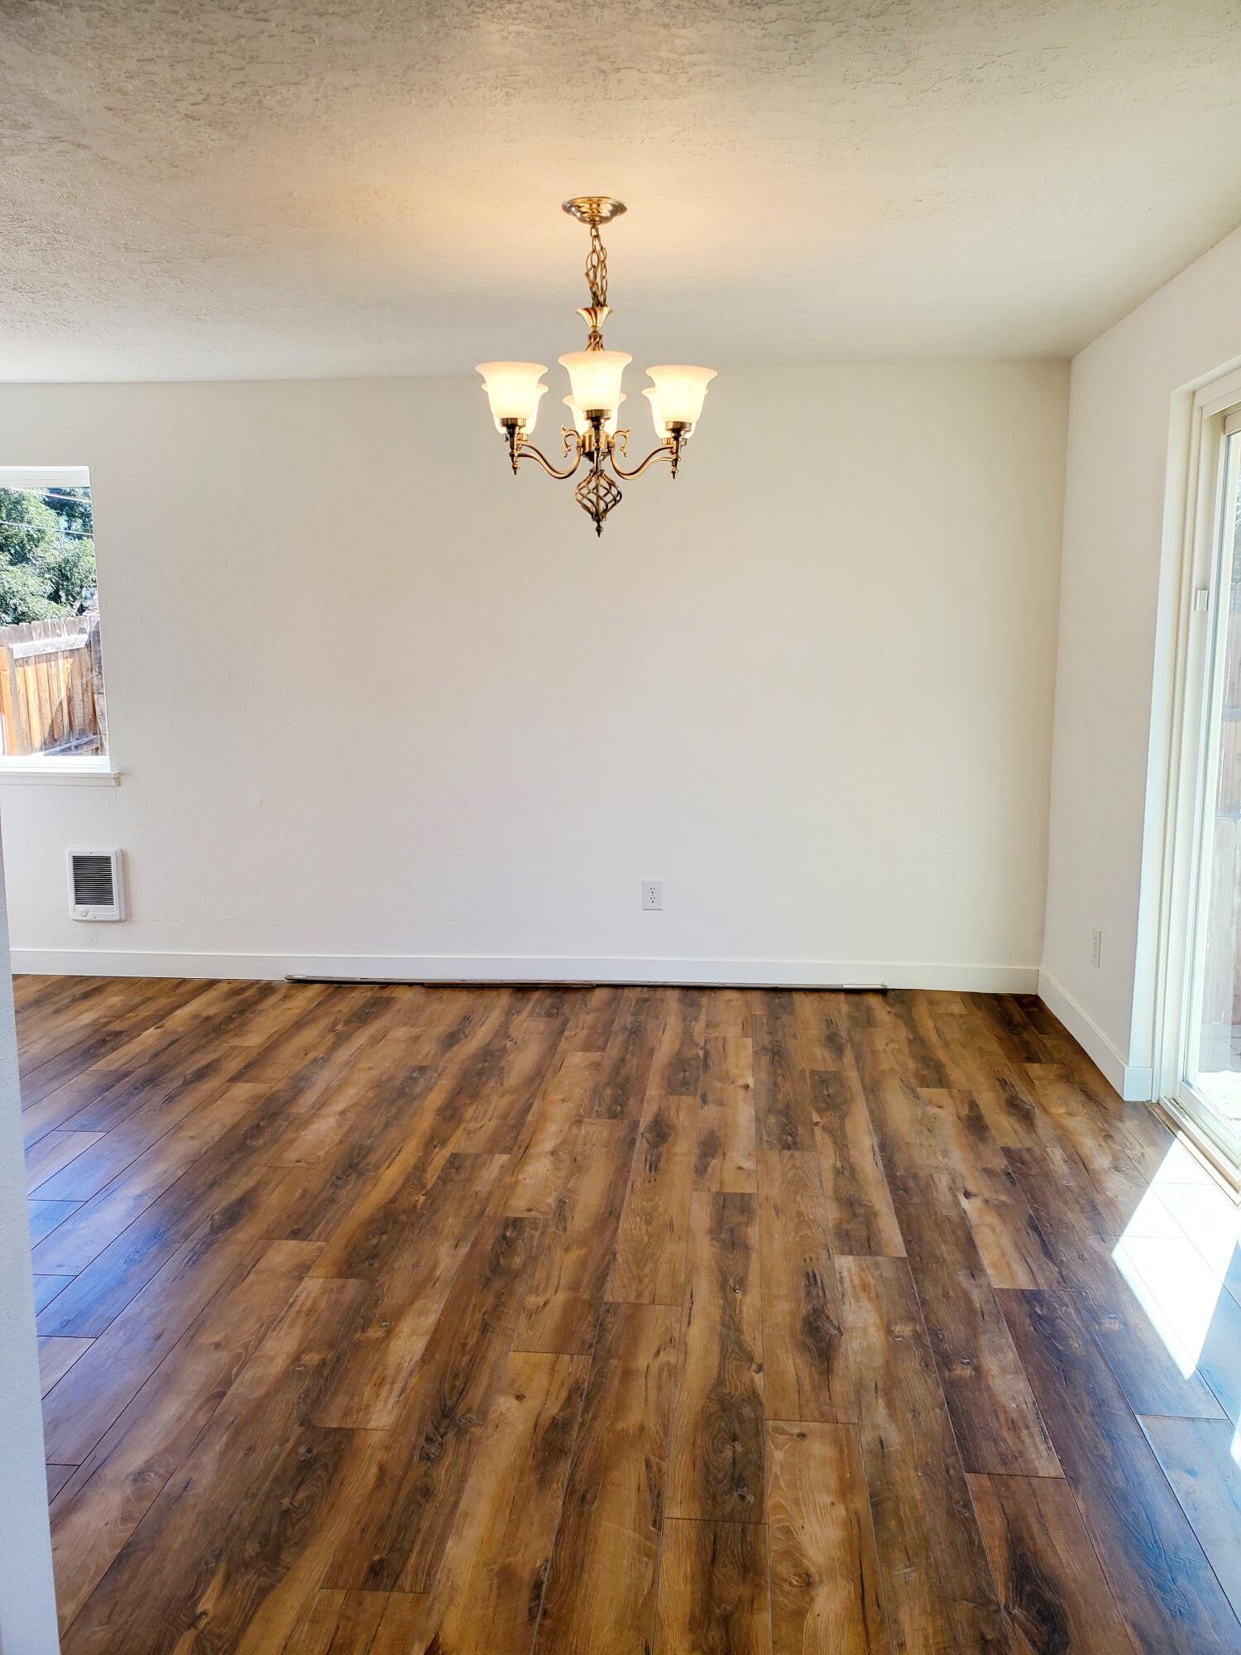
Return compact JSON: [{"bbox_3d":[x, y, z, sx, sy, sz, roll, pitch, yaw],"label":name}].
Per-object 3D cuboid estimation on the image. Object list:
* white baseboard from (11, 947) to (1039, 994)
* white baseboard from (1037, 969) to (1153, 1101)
[{"bbox_3d":[-0.498,0.594,5.152,4.373,0.109,0.016,0,9,5],"label":"white baseboard"},{"bbox_3d":[1.653,0.702,4.397,0.079,0.109,1.139,0,9,5],"label":"white baseboard"}]

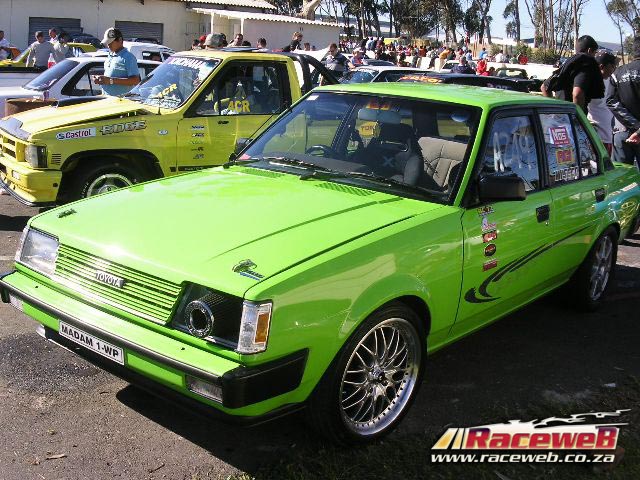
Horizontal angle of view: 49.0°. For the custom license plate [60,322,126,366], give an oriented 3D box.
[{"bbox_3d":[-0.844,0.371,2.581,0.420,0.070,0.015,14,17,38],"label":"custom license plate"}]

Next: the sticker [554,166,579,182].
[{"bbox_3d":[1.373,-0.363,3.913,0.008,0.072,0.335,-12,1,41],"label":"sticker"}]

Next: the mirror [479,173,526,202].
[{"bbox_3d":[0.807,-0.225,3.107,0.205,0.110,0.090,14,17,38],"label":"mirror"}]

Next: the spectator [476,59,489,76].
[{"bbox_3d":[4.106,-3.850,18.201,0.480,1.650,0.320,-8,18,-37],"label":"spectator"}]

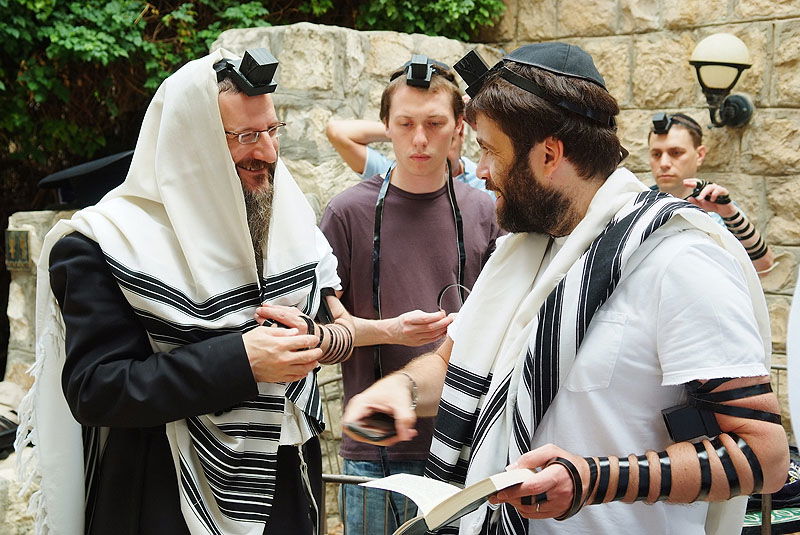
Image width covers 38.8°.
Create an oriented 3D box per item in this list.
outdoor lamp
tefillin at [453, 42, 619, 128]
[{"bbox_3d":[1.198,-0.688,4.180,0.230,0.345,0.300,5,8,40],"label":"outdoor lamp"},{"bbox_3d":[0.195,-0.260,1.630,0.228,0.120,0.170,2,7,14],"label":"tefillin"}]

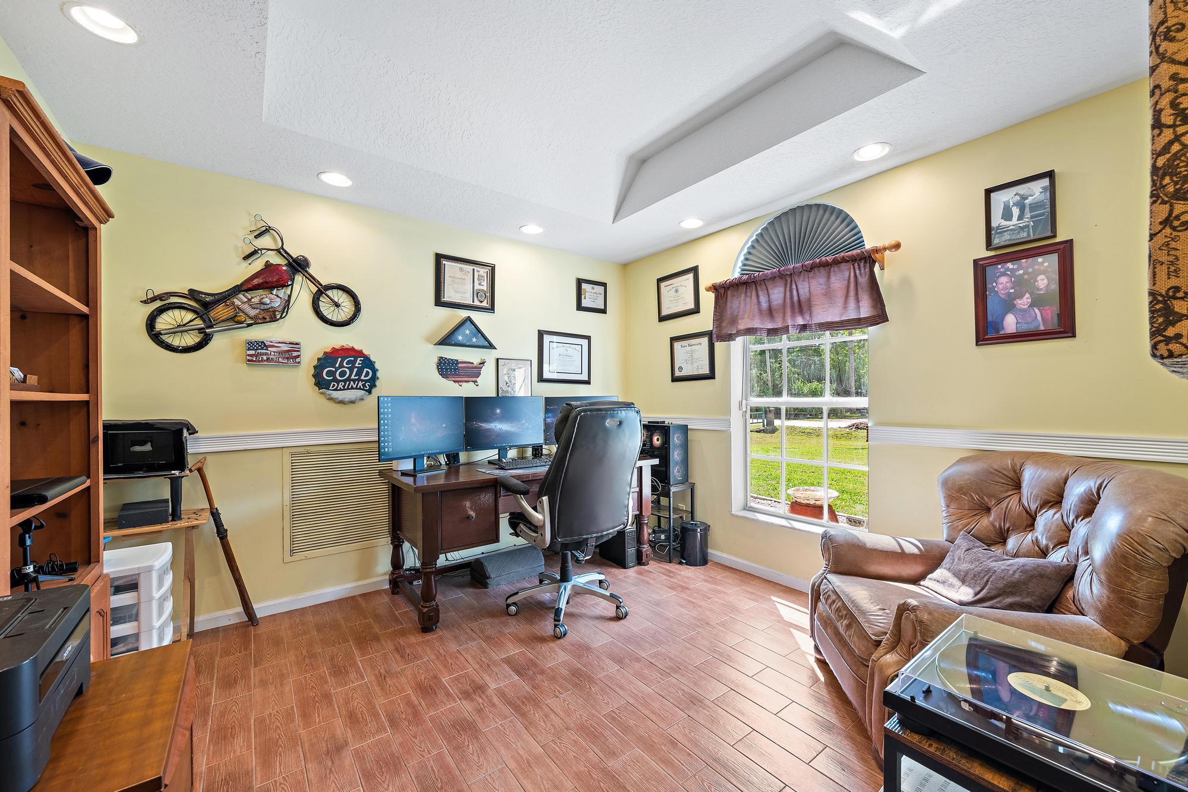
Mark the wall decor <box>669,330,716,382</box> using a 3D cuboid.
[{"bbox_3d":[0.764,-0.297,3.573,0.025,0.363,0.428,0,0,-37],"label":"wall decor"}]

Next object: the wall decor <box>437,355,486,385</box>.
[{"bbox_3d":[-0.940,-0.170,3.285,0.362,0.208,0.020,0,0,-37],"label":"wall decor"}]

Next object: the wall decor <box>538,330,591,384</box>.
[{"bbox_3d":[-0.241,-0.309,3.821,0.522,0.417,0.030,0,0,-37],"label":"wall decor"}]

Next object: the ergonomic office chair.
[{"bbox_3d":[-0.117,0.632,2.688,0.700,1.200,0.760,0,0,-35],"label":"ergonomic office chair"}]

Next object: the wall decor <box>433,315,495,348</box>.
[{"bbox_3d":[-0.908,-0.450,3.279,0.438,0.222,0.075,0,0,-37],"label":"wall decor"}]

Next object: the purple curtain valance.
[{"bbox_3d":[1.196,-0.581,2.864,0.090,0.426,1.120,0,0,-37],"label":"purple curtain valance"}]

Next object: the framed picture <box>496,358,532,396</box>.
[{"bbox_3d":[-0.605,-0.095,3.539,0.294,0.370,0.020,0,0,-37],"label":"framed picture"}]

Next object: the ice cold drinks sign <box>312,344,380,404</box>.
[{"bbox_3d":[-1.516,-0.130,2.833,0.359,0.357,0.040,0,0,-37],"label":"ice cold drinks sign"}]

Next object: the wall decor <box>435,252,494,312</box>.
[{"bbox_3d":[-0.919,-0.794,3.314,0.443,0.364,0.030,0,0,-37],"label":"wall decor"}]

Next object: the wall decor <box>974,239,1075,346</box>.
[{"bbox_3d":[1.911,-0.443,2.059,0.030,0.408,0.327,0,0,-37],"label":"wall decor"}]

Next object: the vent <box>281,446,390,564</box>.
[{"bbox_3d":[-1.536,0.633,2.836,0.607,0.687,0.025,0,0,-37],"label":"vent"}]

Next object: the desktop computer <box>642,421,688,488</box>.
[{"bbox_3d":[0.519,0.448,3.654,0.205,0.447,0.420,0,0,-37],"label":"desktop computer"}]

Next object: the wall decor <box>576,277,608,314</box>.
[{"bbox_3d":[-0.020,-0.855,3.994,0.326,0.272,0.022,0,0,-37],"label":"wall decor"}]

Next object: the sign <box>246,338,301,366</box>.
[{"bbox_3d":[-1.809,-0.241,2.614,0.251,0.134,0.035,0,0,-37],"label":"sign"}]

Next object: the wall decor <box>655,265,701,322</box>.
[{"bbox_3d":[0.679,-0.805,3.693,0.025,0.363,0.443,0,0,-37],"label":"wall decor"}]

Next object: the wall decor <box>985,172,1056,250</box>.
[{"bbox_3d":[1.906,-0.819,2.067,0.025,0.287,0.232,0,0,-37],"label":"wall decor"}]

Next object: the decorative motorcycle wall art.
[{"bbox_3d":[-1.842,-0.612,2.577,0.990,0.783,0.090,0,0,-37],"label":"decorative motorcycle wall art"}]

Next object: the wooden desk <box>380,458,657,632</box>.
[{"bbox_3d":[-0.441,0.850,3.148,1.715,0.767,0.730,0,0,-37],"label":"wooden desk"}]

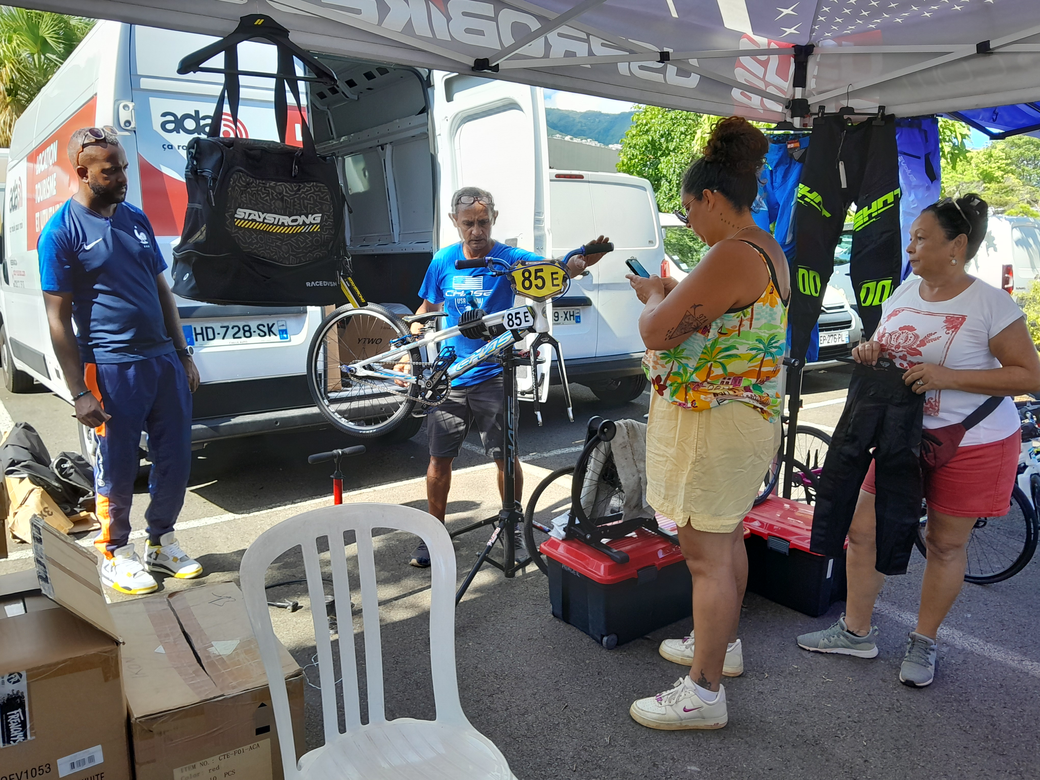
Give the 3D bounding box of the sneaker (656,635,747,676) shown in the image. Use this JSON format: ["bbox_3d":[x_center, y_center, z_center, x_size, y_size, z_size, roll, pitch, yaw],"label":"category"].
[{"bbox_3d":[0.627,0.874,2.670,0.286,0.117,0.107,4,13,19],"label":"sneaker"}]

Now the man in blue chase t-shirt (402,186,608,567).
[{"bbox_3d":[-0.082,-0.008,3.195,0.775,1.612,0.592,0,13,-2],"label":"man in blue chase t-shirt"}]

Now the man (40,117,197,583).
[{"bbox_3d":[-1.594,-0.111,3.165,0.581,1.826,0.377,-12,17,-43],"label":"man"}]

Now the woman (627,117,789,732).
[{"bbox_3d":[0.534,0.110,2.333,0.490,1.754,0.479,5,13,21],"label":"woman"}]

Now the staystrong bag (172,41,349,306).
[{"bbox_3d":[-0.694,-0.570,2.088,0.408,0.653,0.275,-9,15,-35],"label":"staystrong bag"}]

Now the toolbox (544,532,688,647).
[{"bbox_3d":[0.486,0.677,3.000,0.724,0.357,0.377,-8,15,-33],"label":"toolbox"}]

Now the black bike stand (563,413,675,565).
[{"bbox_3d":[0.377,0.336,2.749,0.377,0.439,0.347,-10,16,-39],"label":"black bike stand"}]

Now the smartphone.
[{"bbox_3d":[0.376,-0.328,2.309,0.010,0.155,0.075,-42,-5,24],"label":"smartphone"}]

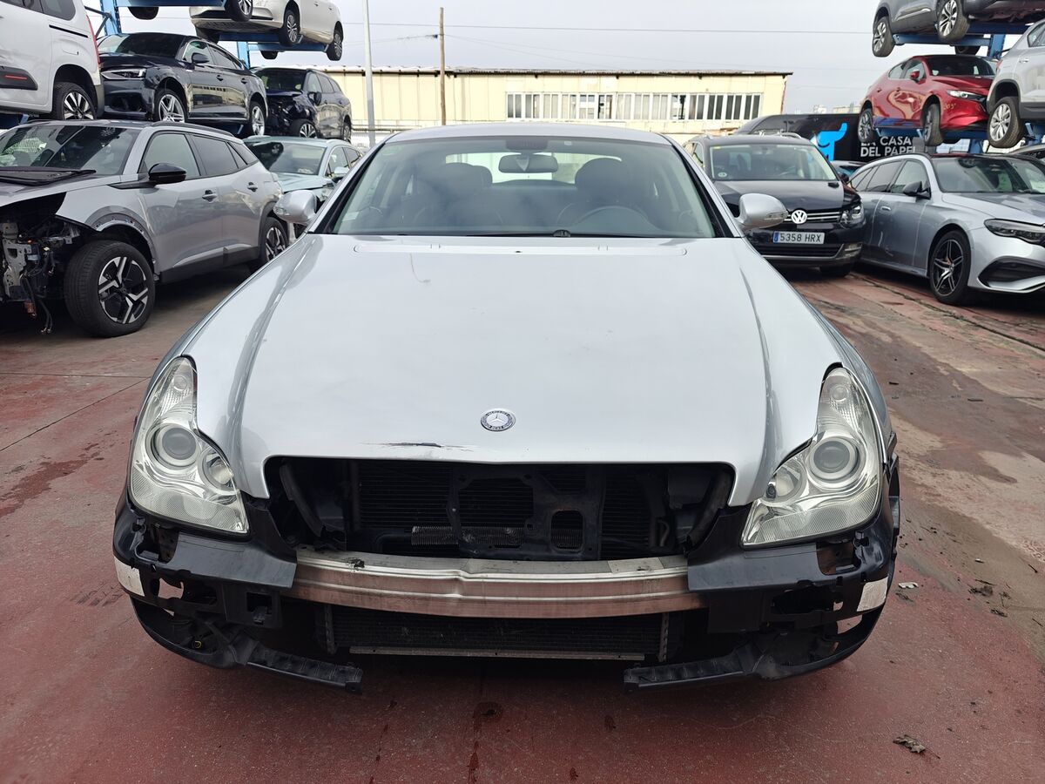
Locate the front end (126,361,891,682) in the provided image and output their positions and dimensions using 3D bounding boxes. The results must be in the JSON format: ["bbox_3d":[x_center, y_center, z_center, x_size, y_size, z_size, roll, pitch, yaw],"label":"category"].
[{"bbox_3d":[-0.039,0.251,1.491,1.820,0.600,0.500,1,18,2],"label":"front end"}]

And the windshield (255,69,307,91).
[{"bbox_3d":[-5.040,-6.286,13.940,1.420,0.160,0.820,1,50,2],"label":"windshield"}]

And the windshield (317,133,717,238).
[{"bbox_3d":[0.011,-0.809,2.734,1.500,0.130,0.810,1,47,2],"label":"windshield"}]

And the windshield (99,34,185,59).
[{"bbox_3d":[-5.121,-4.511,8.996,1.420,0.160,0.830,1,47,2],"label":"windshield"}]

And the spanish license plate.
[{"bbox_3d":[2.930,-1.633,7.350,0.520,0.110,0.025,3,18,7],"label":"spanish license plate"}]

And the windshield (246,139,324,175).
[{"bbox_3d":[-3.530,-3.300,9.863,1.450,0.160,0.800,2,50,5],"label":"windshield"}]

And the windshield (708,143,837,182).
[{"bbox_3d":[3.046,-2.783,8.399,1.460,0.160,0.830,2,51,6],"label":"windshield"}]

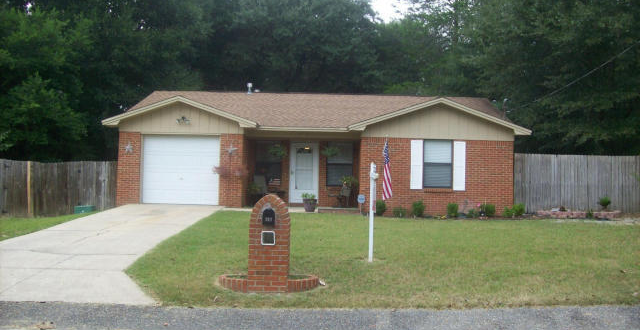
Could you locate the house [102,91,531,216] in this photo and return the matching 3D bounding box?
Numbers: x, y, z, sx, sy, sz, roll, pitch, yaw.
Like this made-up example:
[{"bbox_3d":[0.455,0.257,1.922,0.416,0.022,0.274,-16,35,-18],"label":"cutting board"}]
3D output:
[{"bbox_3d":[0.017,-0.598,24.801,13.000,4.150,9.400,1,-1,1],"label":"house"}]

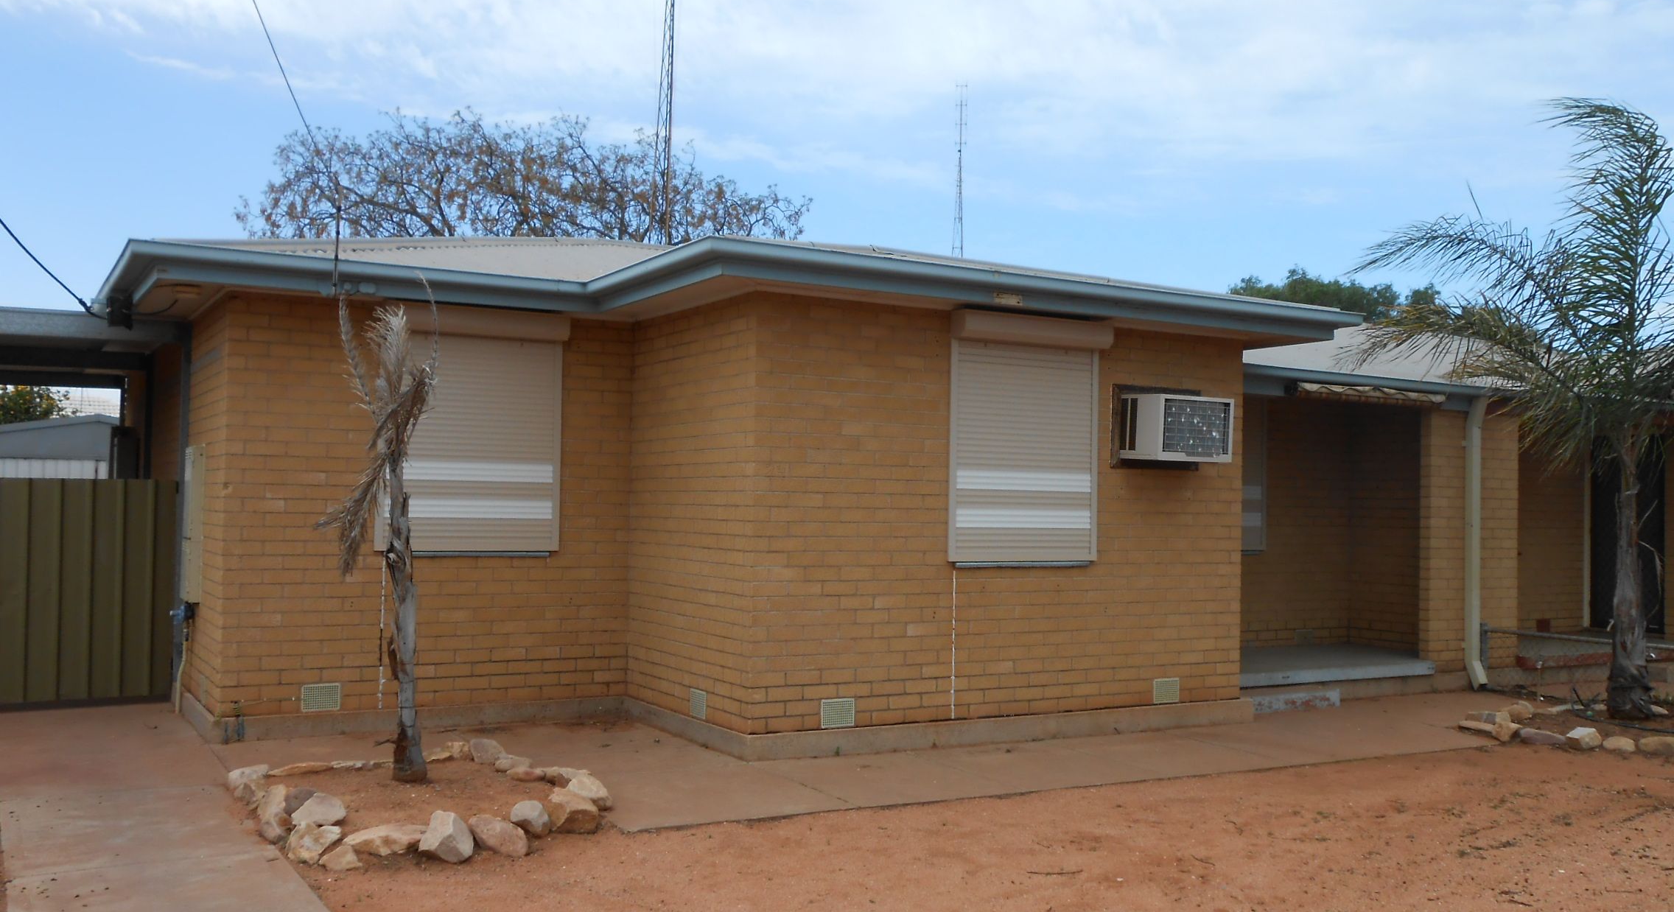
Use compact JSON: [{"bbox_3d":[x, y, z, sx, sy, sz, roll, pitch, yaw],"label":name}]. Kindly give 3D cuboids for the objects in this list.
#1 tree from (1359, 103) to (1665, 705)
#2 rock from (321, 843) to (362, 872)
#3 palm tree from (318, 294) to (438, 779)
[{"bbox_3d":[5.862,-0.404,11.415,3.372,4.782,3.000,0,-2,29],"label":"tree"},{"bbox_3d":[-1.969,1.597,5.766,0.155,0.085,0.130,2,-2,-19],"label":"rock"},{"bbox_3d":[-2.430,0.406,7.670,0.620,2.578,0.580,2,-2,-17],"label":"palm tree"}]

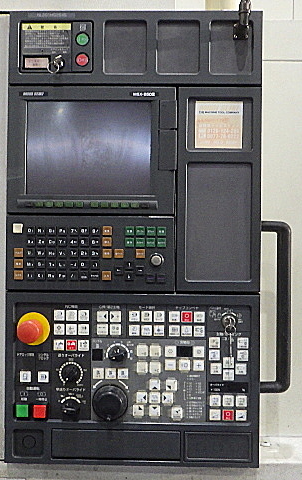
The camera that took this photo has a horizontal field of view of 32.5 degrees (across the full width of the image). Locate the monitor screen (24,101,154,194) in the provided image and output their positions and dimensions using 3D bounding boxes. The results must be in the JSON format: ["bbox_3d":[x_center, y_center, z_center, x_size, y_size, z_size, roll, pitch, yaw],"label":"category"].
[{"bbox_3d":[-0.109,-0.162,0.919,0.223,0.167,0.010,1,0,1],"label":"monitor screen"}]

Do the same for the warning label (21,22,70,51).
[{"bbox_3d":[-0.185,-0.360,0.917,0.088,0.049,0.002,1,0,1],"label":"warning label"}]

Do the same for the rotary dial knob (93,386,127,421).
[{"bbox_3d":[-0.069,0.283,0.899,0.062,0.062,0.034,1,0,1],"label":"rotary dial knob"}]

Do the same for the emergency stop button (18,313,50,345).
[{"bbox_3d":[-0.207,0.158,0.896,0.058,0.058,0.043,1,0,1],"label":"emergency stop button"}]

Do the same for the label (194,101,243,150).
[{"bbox_3d":[0.121,-0.203,0.915,0.085,0.085,0.002,1,0,1],"label":"label"}]

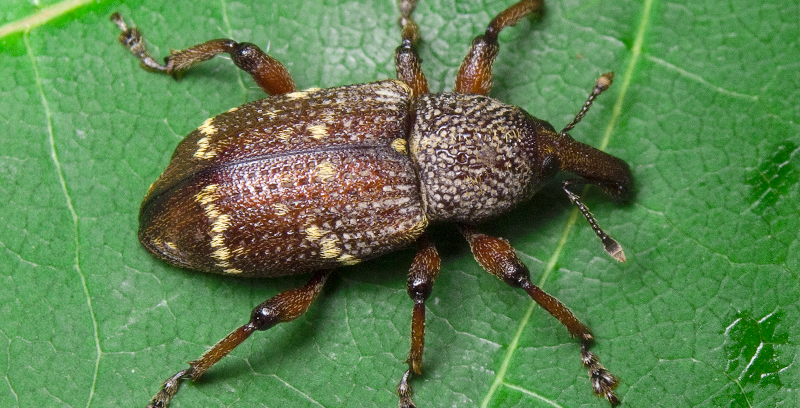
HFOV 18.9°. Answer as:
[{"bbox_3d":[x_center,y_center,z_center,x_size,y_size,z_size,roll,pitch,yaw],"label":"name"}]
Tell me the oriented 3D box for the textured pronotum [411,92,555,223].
[{"bbox_3d":[0.002,-0.001,0.066,0.004,0.003,0.004,-4,66,2],"label":"textured pronotum"}]

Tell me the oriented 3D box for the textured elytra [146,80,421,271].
[{"bbox_3d":[-0.003,-0.001,0.066,0.008,0.003,0.005,-12,66,6],"label":"textured elytra"}]

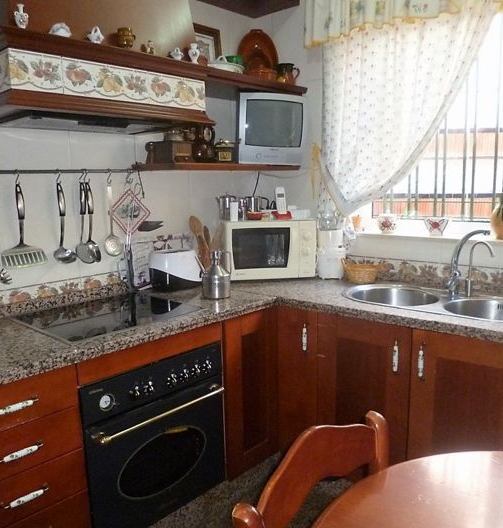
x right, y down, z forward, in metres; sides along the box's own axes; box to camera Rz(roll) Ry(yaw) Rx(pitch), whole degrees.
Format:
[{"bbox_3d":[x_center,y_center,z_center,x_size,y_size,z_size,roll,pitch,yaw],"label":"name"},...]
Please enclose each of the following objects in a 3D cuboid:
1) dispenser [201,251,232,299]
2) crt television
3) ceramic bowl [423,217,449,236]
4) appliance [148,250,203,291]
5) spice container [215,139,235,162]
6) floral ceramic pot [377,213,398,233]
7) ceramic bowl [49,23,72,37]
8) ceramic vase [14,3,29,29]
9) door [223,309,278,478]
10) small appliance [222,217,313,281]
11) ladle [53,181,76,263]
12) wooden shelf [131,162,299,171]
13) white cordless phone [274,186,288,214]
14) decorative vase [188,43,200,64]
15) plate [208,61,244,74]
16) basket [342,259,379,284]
[{"bbox_3d":[-0.165,0.044,2.167,0.145,0.200,0.122,-2,9,0],"label":"dispenser"},{"bbox_3d":[0.059,-0.669,2.519,0.338,0.325,0.350,-4,9,-14],"label":"crt television"},{"bbox_3d":[0.912,-0.186,2.401,0.118,0.090,0.115,7,12,43],"label":"ceramic bowl"},{"bbox_3d":[-0.387,0.026,2.353,0.275,0.188,0.138,-11,13,-44],"label":"appliance"},{"bbox_3d":[-0.127,-0.549,2.418,0.090,0.118,0.090,-3,9,-11],"label":"spice container"},{"bbox_3d":[0.694,-0.208,2.479,0.100,0.097,0.100,7,13,43],"label":"floral ceramic pot"},{"bbox_3d":[-0.588,-0.717,1.507,0.037,0.046,0.071,7,12,43],"label":"ceramic bowl"},{"bbox_3d":[-0.669,-0.716,1.420,0.043,0.073,0.032,-8,11,-36],"label":"ceramic vase"},{"bbox_3d":[0.000,0.551,2.105,0.324,0.687,0.020,-11,13,-44],"label":"door"},{"bbox_3d":[0.088,-0.089,2.676,0.445,0.305,0.325,-3,9,-7],"label":"small appliance"},{"bbox_3d":[-0.757,-0.162,1.973,0.088,0.325,0.095,-11,13,-44],"label":"ladle"},{"bbox_3d":[-0.142,-0.485,2.471,0.853,0.028,0.288,-11,13,-44],"label":"wooden shelf"},{"bbox_3d":[0.162,-0.347,2.680,0.055,0.150,0.040,-3,-2,-10],"label":"white cordless phone"},{"bbox_3d":[-0.219,-0.807,1.890,0.043,0.084,0.043,-1,9,0],"label":"decorative vase"},{"bbox_3d":[-0.112,-0.829,2.112,0.165,0.054,0.165,-1,9,0],"label":"plate"},{"bbox_3d":[0.534,0.033,2.384,0.192,0.112,0.138,7,13,43],"label":"basket"}]

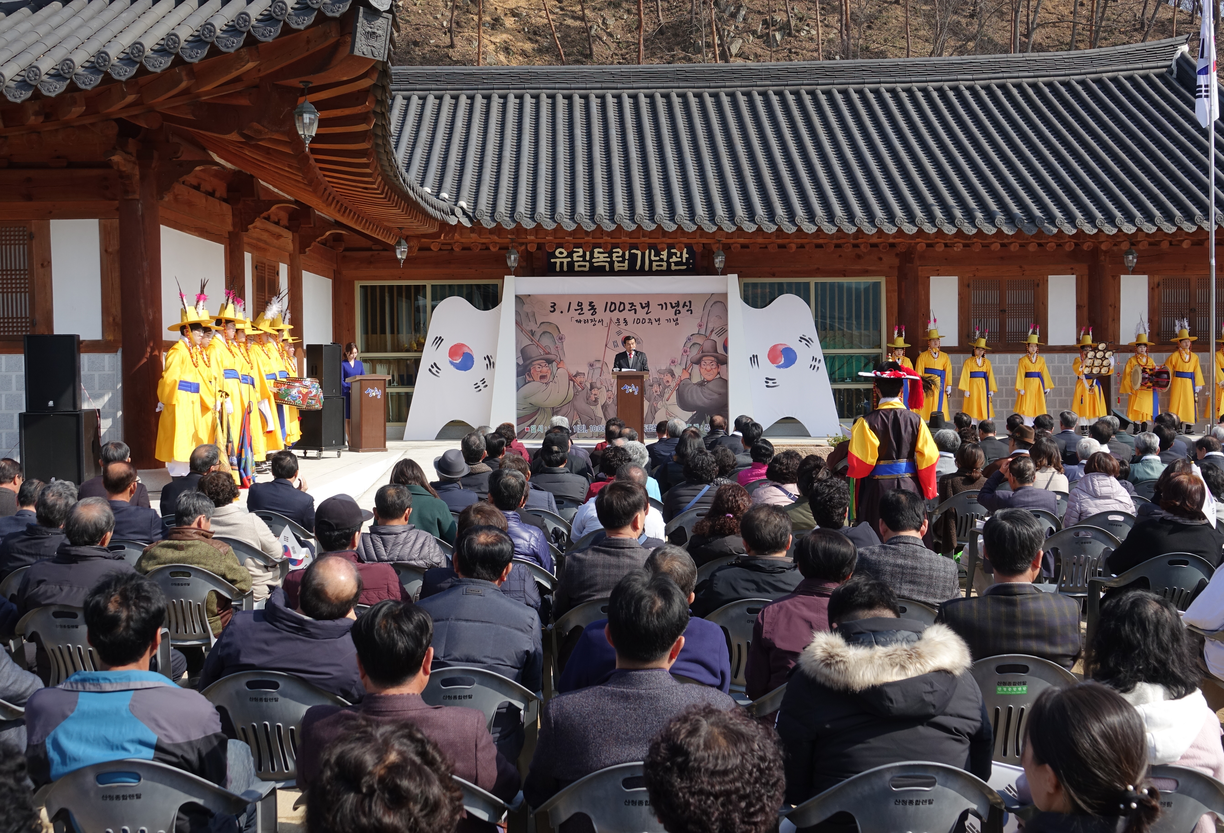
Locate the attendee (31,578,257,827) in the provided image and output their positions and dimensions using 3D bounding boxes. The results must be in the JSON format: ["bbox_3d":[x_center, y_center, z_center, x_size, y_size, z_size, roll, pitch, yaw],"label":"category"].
[{"bbox_3d":[-1.190,0.992,3.674,0.540,1.230,0.720,0,2,3],"label":"attendee"}]

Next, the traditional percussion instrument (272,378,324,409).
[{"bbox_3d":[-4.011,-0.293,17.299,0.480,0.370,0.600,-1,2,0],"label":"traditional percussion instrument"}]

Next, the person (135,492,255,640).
[{"bbox_3d":[-2.197,0.960,7.497,0.580,1.200,0.800,-1,2,4],"label":"person"}]

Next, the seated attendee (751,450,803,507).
[{"bbox_3d":[1.175,0.826,9.704,0.500,1.200,0.750,0,2,0],"label":"seated attendee"}]

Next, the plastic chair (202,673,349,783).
[{"bbox_3d":[-1.155,1.234,4.773,0.570,0.800,0.560,-1,2,-1],"label":"plastic chair"}]

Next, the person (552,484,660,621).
[{"bbox_3d":[0.001,0.899,6.054,0.500,1.245,0.800,0,2,3],"label":"person"}]

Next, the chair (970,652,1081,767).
[{"bbox_3d":[1.364,1.201,4.896,0.570,0.800,0.560,-1,2,-1],"label":"chair"}]

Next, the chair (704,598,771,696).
[{"bbox_3d":[0.630,1.172,6.093,0.570,0.800,0.560,-1,2,-1],"label":"chair"}]

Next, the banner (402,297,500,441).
[{"bbox_3d":[-2.838,-0.820,23.585,1.760,2.520,0.120,-1,2,-7],"label":"banner"}]

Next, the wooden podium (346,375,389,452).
[{"bbox_3d":[-3.644,-0.056,20.336,0.550,1.140,0.500,-2,2,-30],"label":"wooden podium"}]

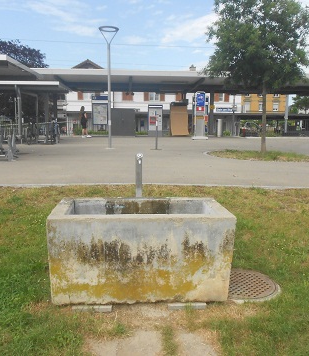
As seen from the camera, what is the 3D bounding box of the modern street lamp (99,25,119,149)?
[{"bbox_3d":[-1.702,-3.289,13.346,0.750,4.400,0.750,-1,10,-4],"label":"modern street lamp"}]

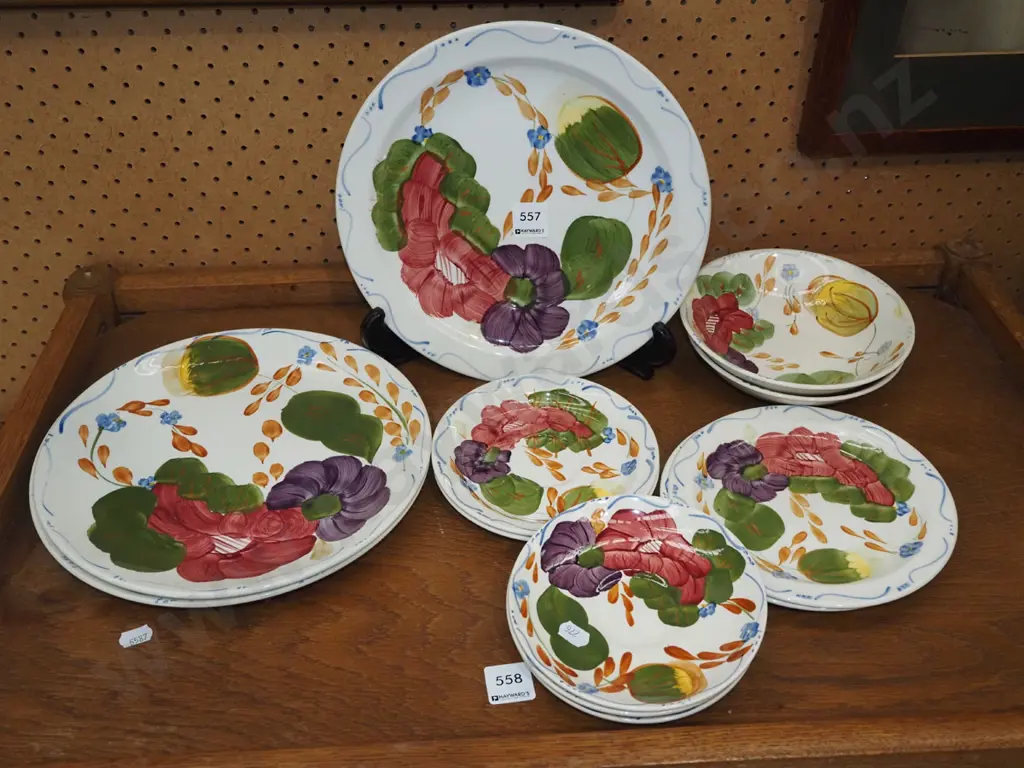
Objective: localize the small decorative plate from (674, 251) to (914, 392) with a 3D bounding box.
[{"bbox_3d":[0.212,-0.041,0.722,0.173,0.035,0.173,-1,41,0],"label":"small decorative plate"}]

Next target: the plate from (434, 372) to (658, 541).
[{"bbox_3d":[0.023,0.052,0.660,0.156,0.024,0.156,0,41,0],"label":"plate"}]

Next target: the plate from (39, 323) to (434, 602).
[{"bbox_3d":[-0.184,0.050,0.648,0.258,0.025,0.258,1,40,-1],"label":"plate"}]

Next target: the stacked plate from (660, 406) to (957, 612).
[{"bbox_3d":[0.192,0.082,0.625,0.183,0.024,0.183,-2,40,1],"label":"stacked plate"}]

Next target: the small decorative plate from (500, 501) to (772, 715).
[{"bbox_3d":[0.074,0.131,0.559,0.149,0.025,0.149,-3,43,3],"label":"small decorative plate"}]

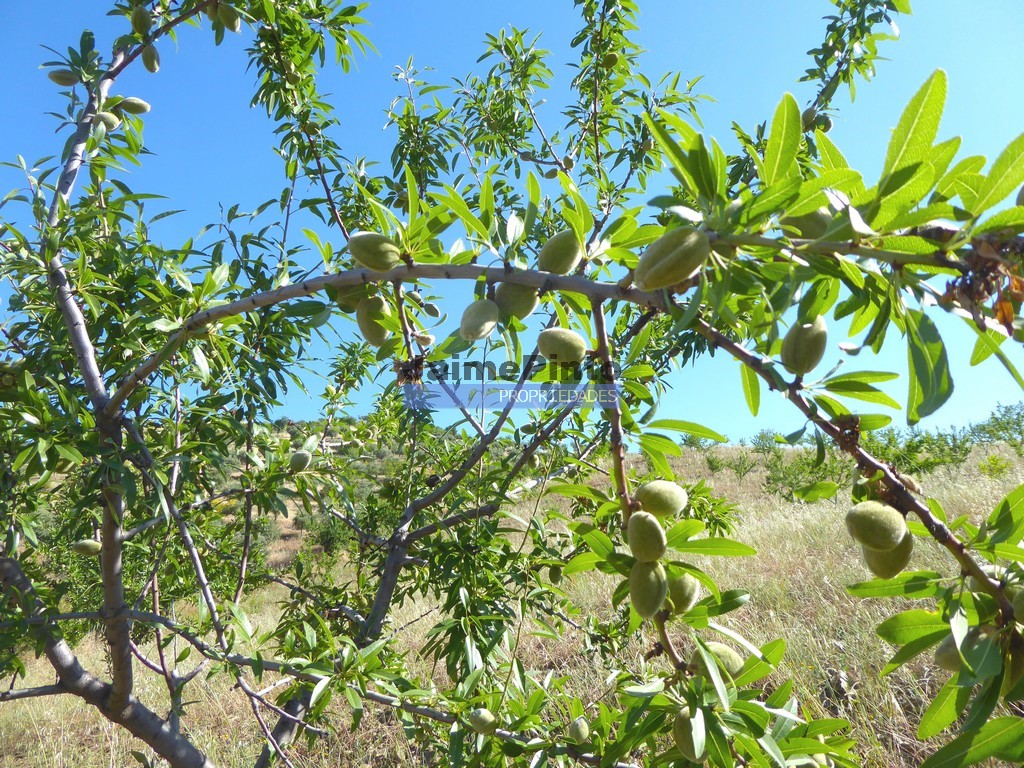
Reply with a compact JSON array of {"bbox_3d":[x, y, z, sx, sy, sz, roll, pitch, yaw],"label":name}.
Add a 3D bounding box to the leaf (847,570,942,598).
[{"bbox_3d":[0.250,0.131,0.480,0.064,0.006,0.018,-2,35,-3],"label":"leaf"}]

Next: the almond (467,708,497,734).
[{"bbox_3d":[-0.030,0.347,0.760,0.036,0.025,0.023,50,-22,-24],"label":"almond"}]

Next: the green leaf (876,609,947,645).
[{"bbox_3d":[0.257,0.156,0.475,0.056,0.021,0.007,-7,-22,-18],"label":"green leaf"}]

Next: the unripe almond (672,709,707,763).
[{"bbox_3d":[0.128,0.254,0.535,0.025,0.038,0.026,-13,-9,-1],"label":"unripe almond"}]

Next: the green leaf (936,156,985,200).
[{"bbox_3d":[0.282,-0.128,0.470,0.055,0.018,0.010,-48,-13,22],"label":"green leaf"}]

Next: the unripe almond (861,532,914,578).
[{"bbox_3d":[0.244,0.107,0.480,0.031,0.038,0.027,12,0,21],"label":"unripe almond"}]

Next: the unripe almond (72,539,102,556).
[{"bbox_3d":[-0.586,0.226,1.020,0.041,0.024,0.024,9,-15,-28],"label":"unripe almond"}]

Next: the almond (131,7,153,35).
[{"bbox_3d":[-0.475,-0.466,0.950,0.024,0.038,0.022,-16,-3,-9],"label":"almond"}]

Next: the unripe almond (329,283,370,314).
[{"bbox_3d":[-0.123,-0.068,0.570,0.038,0.027,0.026,31,0,-14],"label":"unripe almond"}]

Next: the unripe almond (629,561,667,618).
[{"bbox_3d":[0.101,0.153,0.550,0.028,0.042,0.027,-2,-16,10],"label":"unripe almond"}]

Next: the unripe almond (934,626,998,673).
[{"bbox_3d":[0.296,0.171,0.480,0.041,0.028,0.027,-16,-25,14],"label":"unripe almond"}]

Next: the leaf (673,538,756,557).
[{"bbox_3d":[0.144,0.117,0.530,0.060,0.018,0.005,-1,-50,15],"label":"leaf"}]

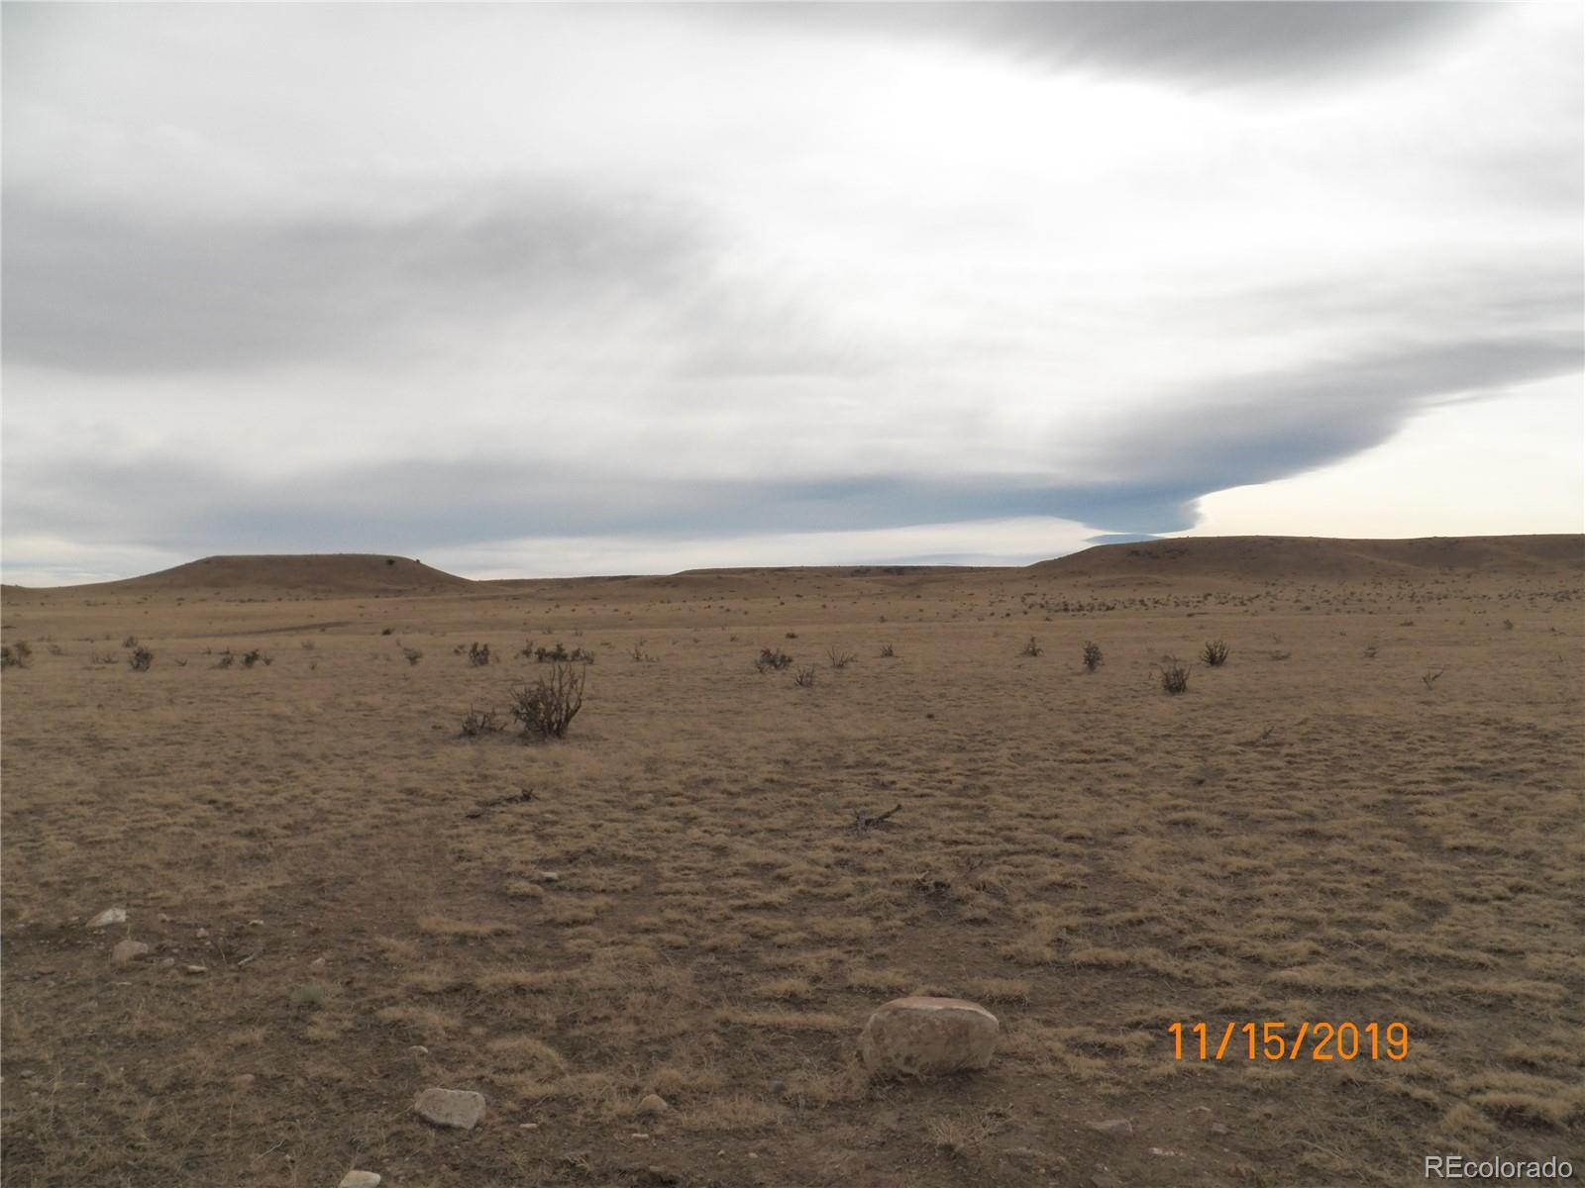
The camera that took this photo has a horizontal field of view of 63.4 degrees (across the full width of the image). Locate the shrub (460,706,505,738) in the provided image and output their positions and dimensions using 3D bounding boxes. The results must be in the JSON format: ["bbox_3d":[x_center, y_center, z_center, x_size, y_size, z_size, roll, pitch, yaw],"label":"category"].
[{"bbox_3d":[-3.387,1.383,14.000,0.480,0.340,0.420,0,0,0],"label":"shrub"}]

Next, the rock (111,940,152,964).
[{"bbox_3d":[-2.862,1.536,5.550,0.170,0.090,0.140,0,0,0],"label":"rock"}]

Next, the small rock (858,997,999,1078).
[{"bbox_3d":[0.459,1.465,4.340,0.460,0.240,0.280,0,0,0],"label":"small rock"}]

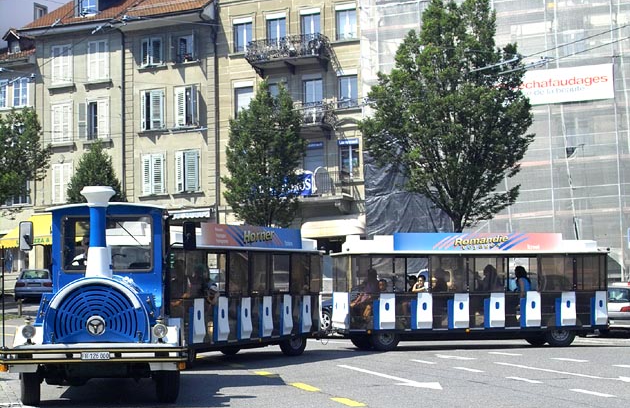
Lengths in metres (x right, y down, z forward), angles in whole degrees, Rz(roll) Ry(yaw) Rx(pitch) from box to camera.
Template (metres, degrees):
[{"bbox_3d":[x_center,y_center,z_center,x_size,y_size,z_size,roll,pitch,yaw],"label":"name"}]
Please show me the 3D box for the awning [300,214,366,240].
[{"bbox_3d":[0.769,0.981,49.063,2.648,0.850,1.000,-4,-7,21],"label":"awning"}]

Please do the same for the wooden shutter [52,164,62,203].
[{"bbox_3d":[-12.229,-0.951,54.892,0.581,1.773,0.050,-4,-7,21],"label":"wooden shutter"}]

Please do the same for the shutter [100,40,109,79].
[{"bbox_3d":[-10.053,-6.837,54.947,0.550,1.860,0.050,-4,-6,21],"label":"shutter"}]

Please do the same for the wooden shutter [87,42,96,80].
[{"bbox_3d":[-10.599,-6.811,55.162,0.540,1.860,0.050,-4,-6,21],"label":"wooden shutter"}]

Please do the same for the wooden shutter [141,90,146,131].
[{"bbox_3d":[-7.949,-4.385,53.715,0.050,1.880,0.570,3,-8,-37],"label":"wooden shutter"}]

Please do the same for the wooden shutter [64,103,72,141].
[{"bbox_3d":[-11.870,-3.894,55.388,0.530,1.840,0.050,-4,-6,21],"label":"wooden shutter"}]

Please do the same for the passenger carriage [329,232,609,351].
[{"bbox_3d":[3.364,1.916,25.582,5.870,2.440,1.770,0,-4,-13],"label":"passenger carriage"}]

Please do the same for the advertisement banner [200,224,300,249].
[{"bbox_3d":[-1.051,0.585,20.347,0.050,0.360,3.280,-2,-4,29],"label":"advertisement banner"}]

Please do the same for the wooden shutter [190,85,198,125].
[{"bbox_3d":[-5.421,-4.535,52.252,0.050,1.830,0.600,-5,-7,30],"label":"wooden shutter"}]

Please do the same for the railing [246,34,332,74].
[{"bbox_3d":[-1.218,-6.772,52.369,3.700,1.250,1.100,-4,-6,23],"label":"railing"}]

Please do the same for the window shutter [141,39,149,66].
[{"bbox_3d":[-8.029,-7.134,54.452,0.600,1.250,0.050,-6,-7,41],"label":"window shutter"}]

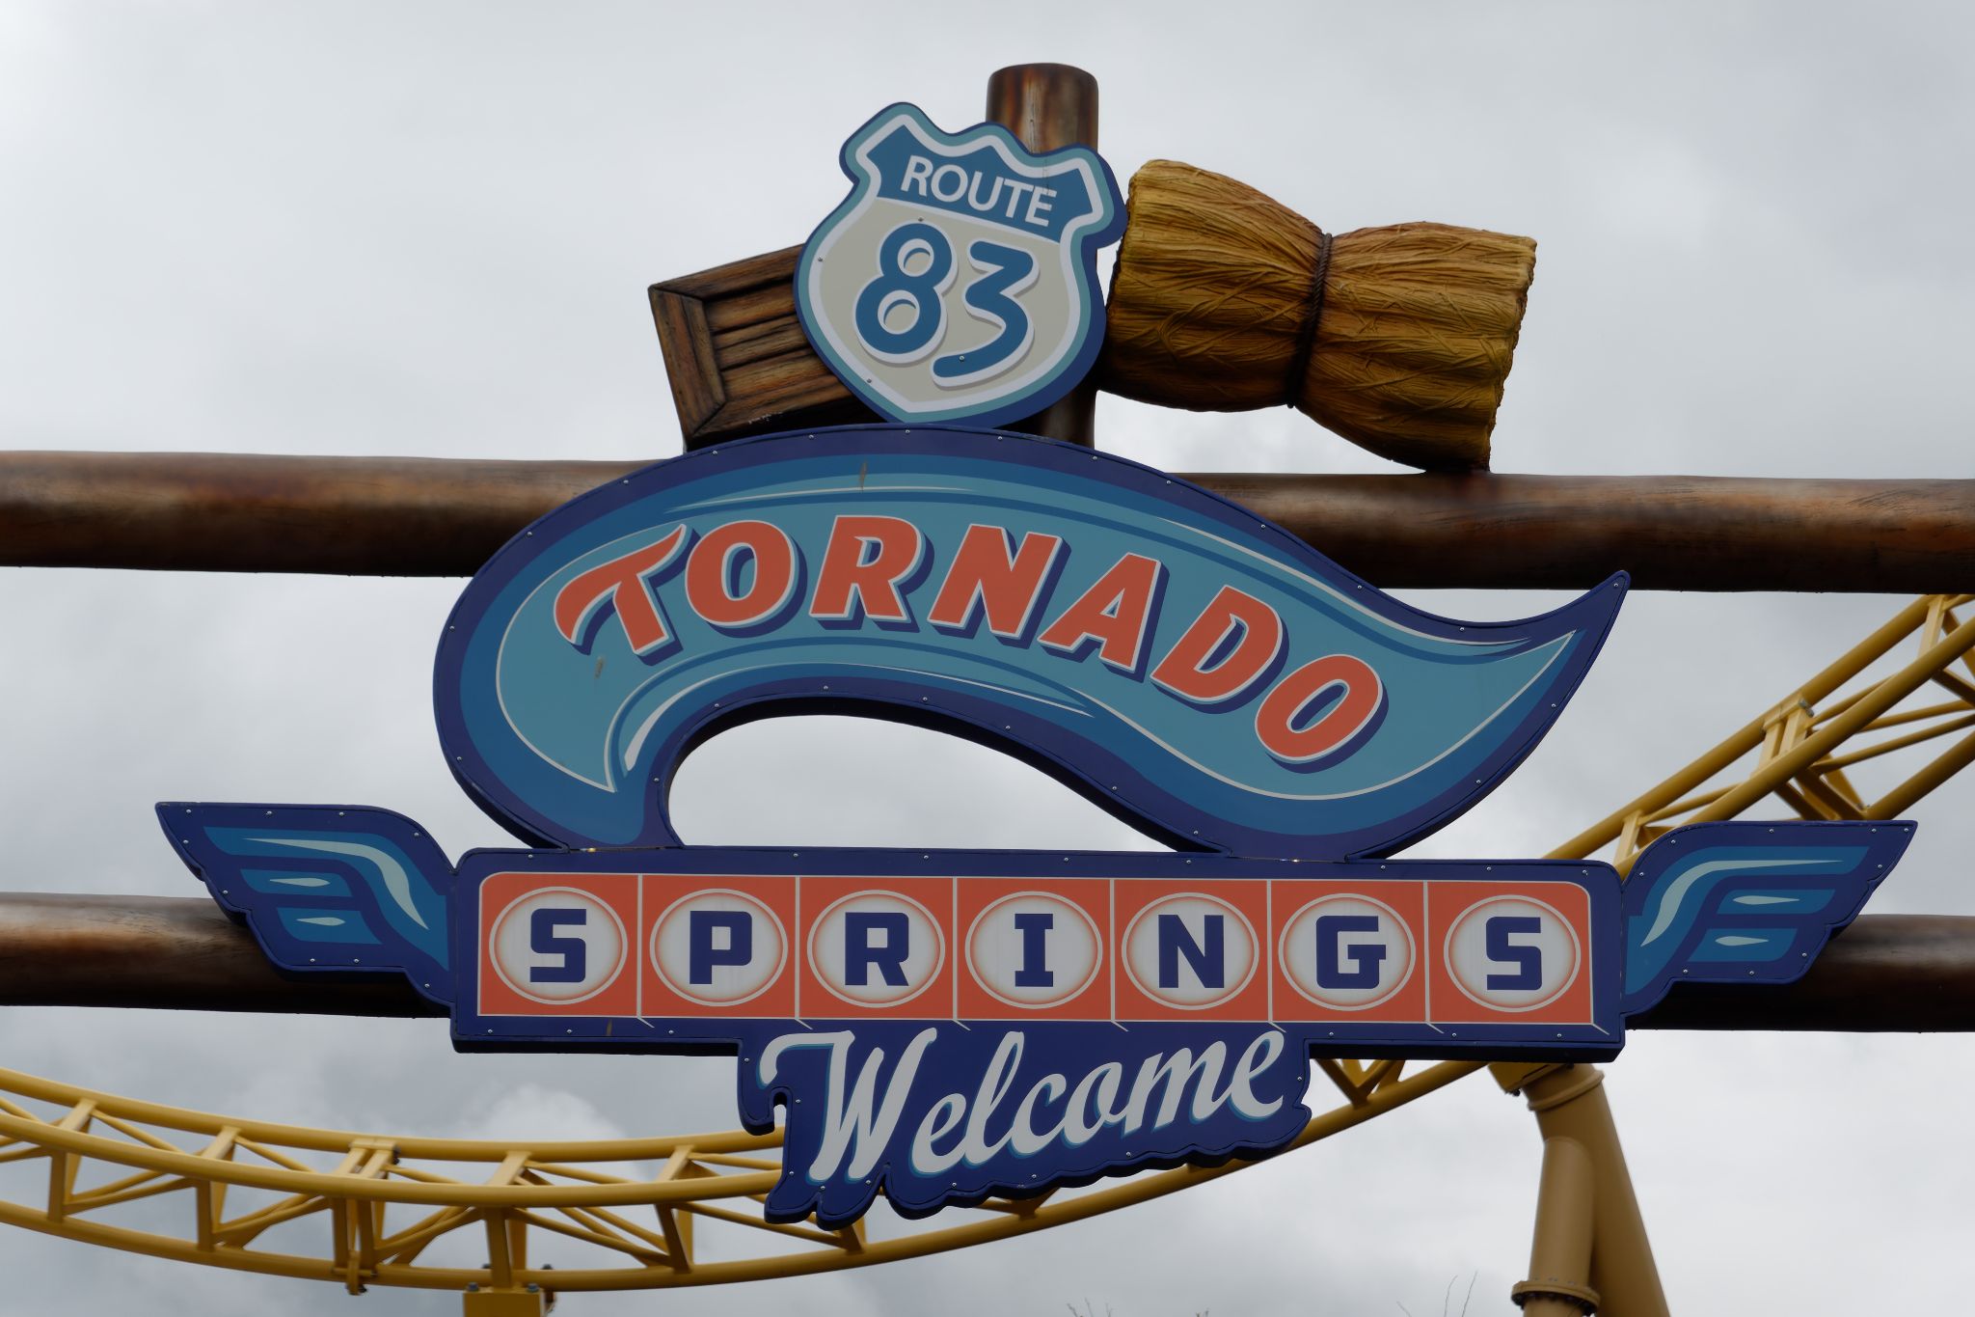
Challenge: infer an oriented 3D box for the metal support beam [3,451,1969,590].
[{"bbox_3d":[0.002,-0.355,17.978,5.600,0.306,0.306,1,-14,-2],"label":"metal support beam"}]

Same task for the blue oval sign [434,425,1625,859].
[{"bbox_3d":[0.117,-0.025,17.614,3.072,1.136,0.200,1,-14,-2],"label":"blue oval sign"}]

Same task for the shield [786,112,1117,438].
[{"bbox_3d":[-0.076,-0.991,17.831,0.816,0.858,0.080,14,-14,1],"label":"shield"}]

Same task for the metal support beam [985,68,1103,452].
[{"bbox_3d":[0.147,-1.001,18.141,0.298,1.148,0.298,1,-14,-2],"label":"metal support beam"}]

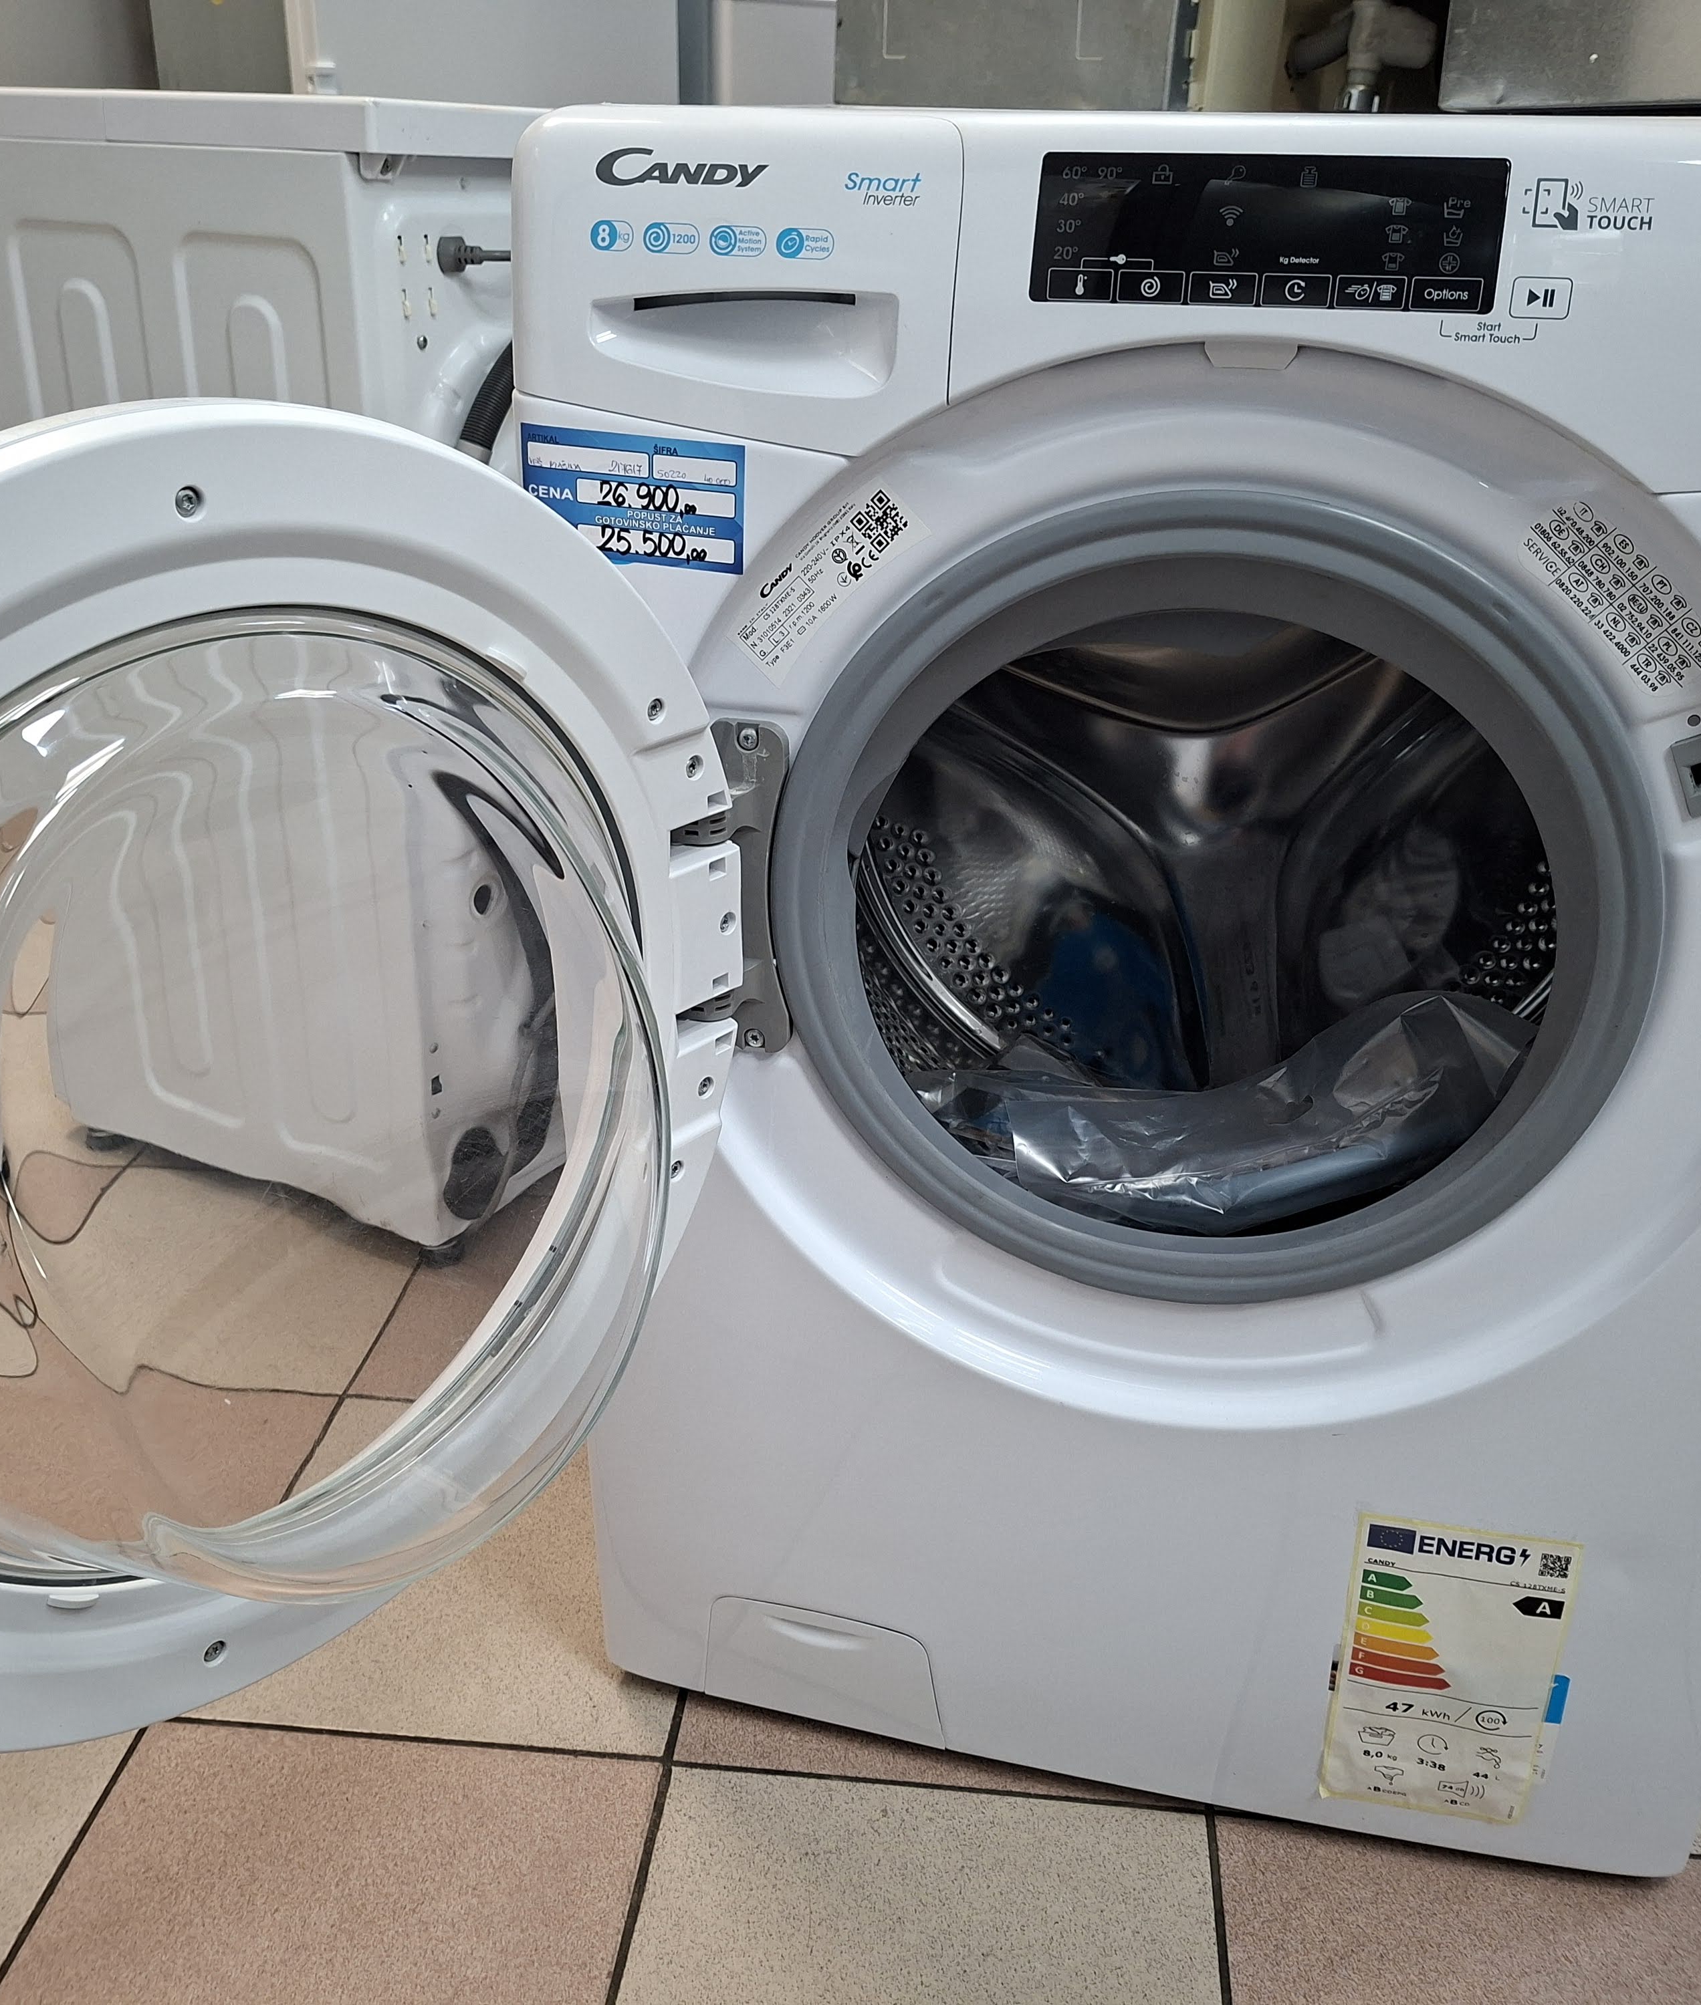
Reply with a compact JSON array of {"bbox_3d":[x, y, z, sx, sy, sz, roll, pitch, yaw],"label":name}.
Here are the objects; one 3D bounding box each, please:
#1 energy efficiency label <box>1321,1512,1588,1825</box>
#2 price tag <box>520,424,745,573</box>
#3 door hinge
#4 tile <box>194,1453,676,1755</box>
[{"bbox_3d":[0.302,0.344,0.907,0.100,0.190,0.002,6,25,12],"label":"energy efficiency label"},{"bbox_3d":[-0.094,-0.216,0.763,0.100,0.053,0.002,6,25,12],"label":"price tag"},{"bbox_3d":[-0.053,-0.054,0.825,0.050,0.163,0.035,6,25,12],"label":"door hinge"},{"bbox_3d":[-0.238,0.364,1.153,0.300,0.009,0.300,3,24,5],"label":"tile"}]

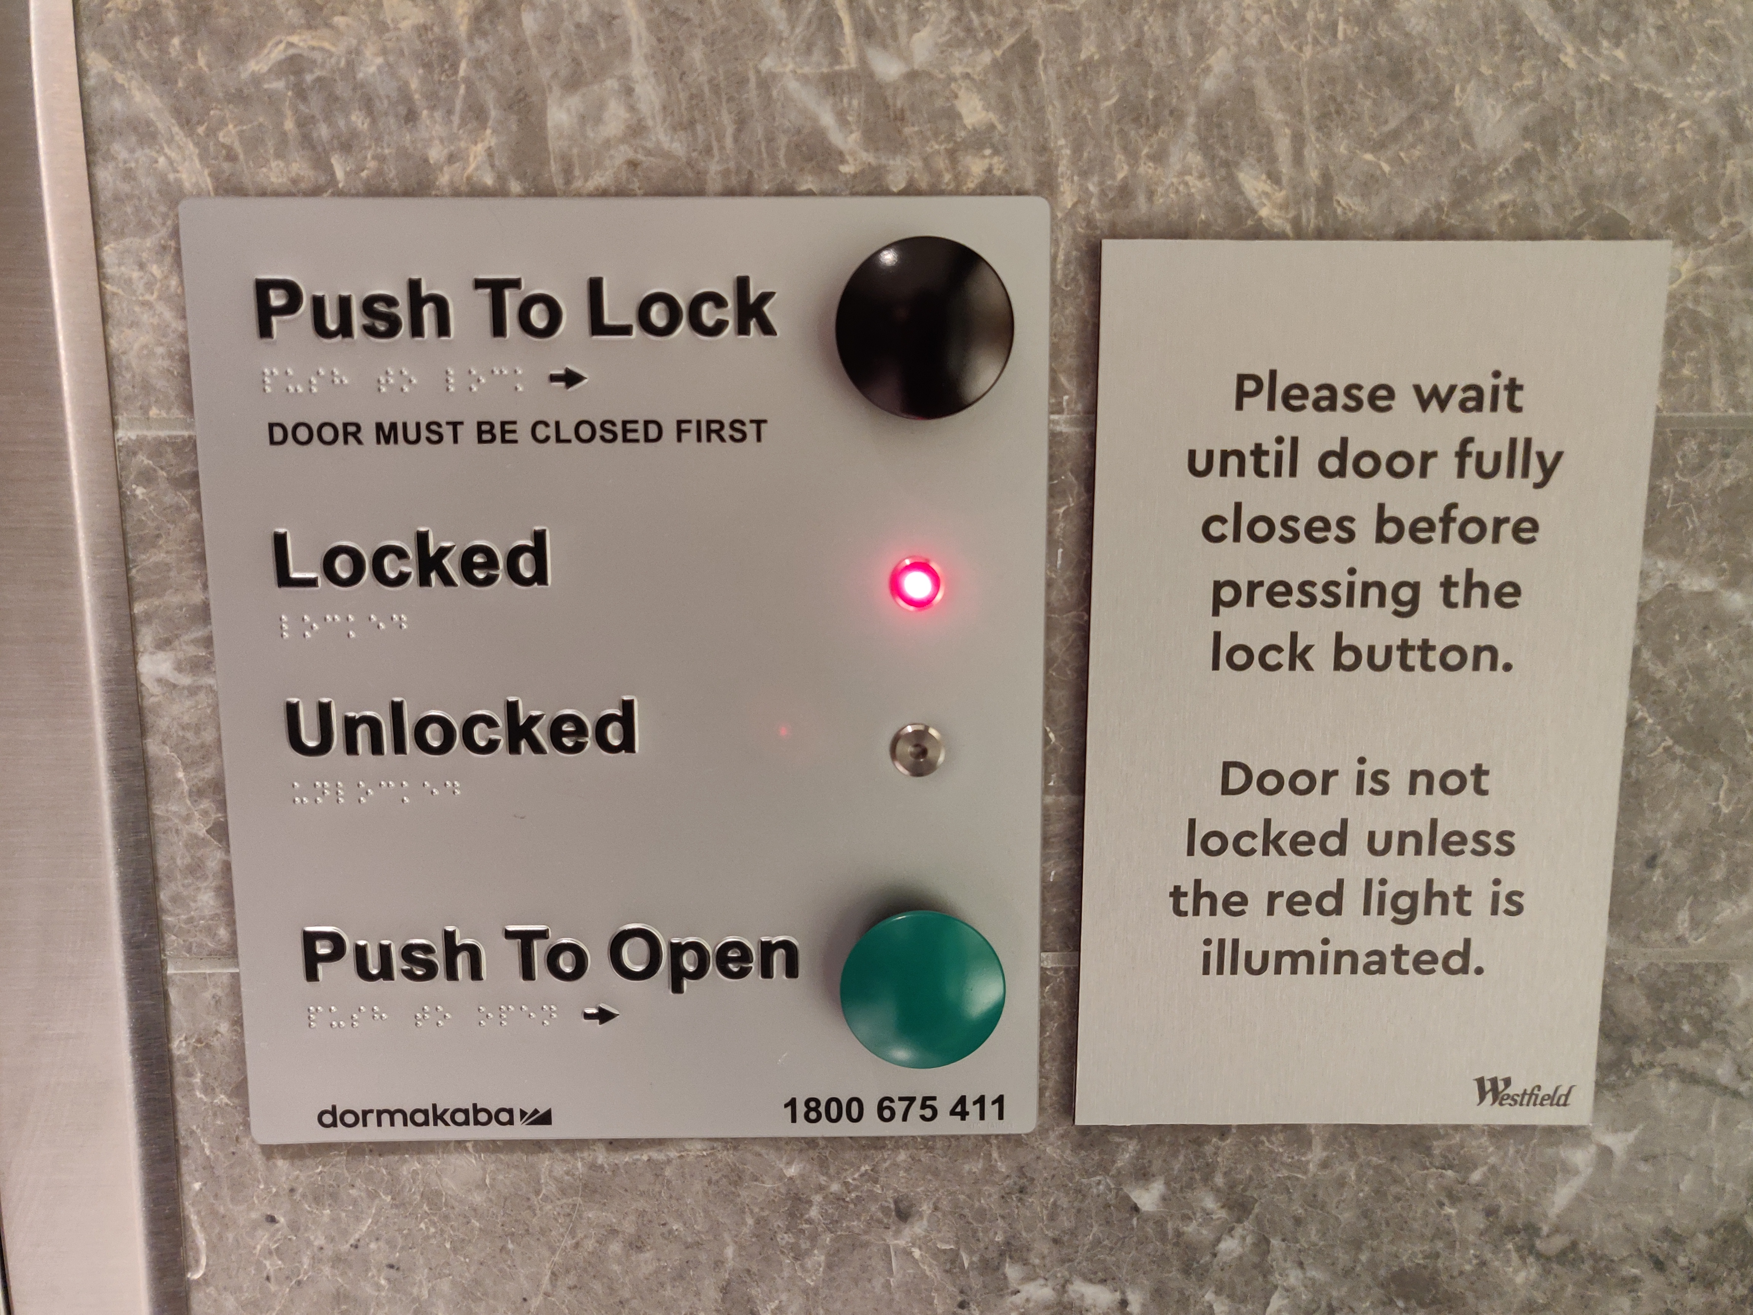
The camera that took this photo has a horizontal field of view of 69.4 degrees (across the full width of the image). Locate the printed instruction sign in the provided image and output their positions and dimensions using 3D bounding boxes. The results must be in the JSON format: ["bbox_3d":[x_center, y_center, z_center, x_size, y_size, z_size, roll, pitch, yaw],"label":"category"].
[{"bbox_3d":[0.134,0.013,0.351,0.150,0.248,0.004,0,8,-1],"label":"printed instruction sign"}]

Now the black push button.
[{"bbox_3d":[0.012,-0.083,0.322,0.045,0.045,0.023,0,8,-1],"label":"black push button"}]

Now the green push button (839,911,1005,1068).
[{"bbox_3d":[0.013,0.090,0.347,0.045,0.045,0.023,0,8,-1],"label":"green push button"}]

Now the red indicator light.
[{"bbox_3d":[0.011,-0.020,0.341,0.015,0.015,0.004,0,8,-1],"label":"red indicator light"}]

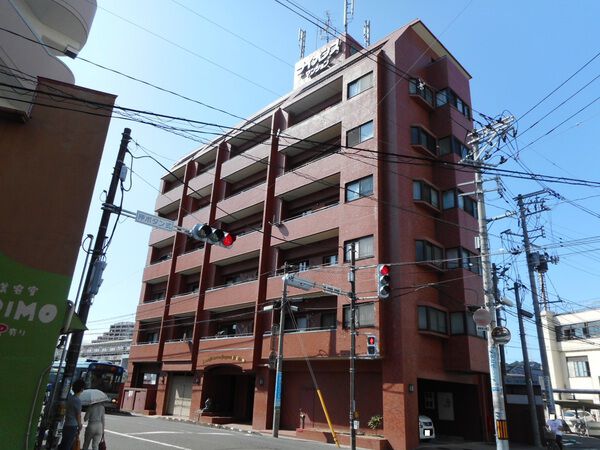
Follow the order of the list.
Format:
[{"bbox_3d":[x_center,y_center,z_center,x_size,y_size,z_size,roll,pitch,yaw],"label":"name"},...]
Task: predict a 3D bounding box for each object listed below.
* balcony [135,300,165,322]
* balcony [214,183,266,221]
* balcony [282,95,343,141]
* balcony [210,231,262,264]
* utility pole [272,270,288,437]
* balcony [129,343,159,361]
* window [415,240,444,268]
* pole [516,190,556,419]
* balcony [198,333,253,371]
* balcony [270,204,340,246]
[{"bbox_3d":[-9.941,6.082,30.511,4.480,1.158,1.066,-17,-29,42],"label":"balcony"},{"bbox_3d":[-3.134,-1.267,26.235,1.078,1.190,5.250,21,-26,-41],"label":"balcony"},{"bbox_3d":[0.829,-5.109,24.051,4.688,1.158,1.066,-17,-29,42],"label":"balcony"},{"bbox_3d":[-3.267,1.429,25.988,1.197,1.140,5.515,21,-26,-40],"label":"balcony"},{"bbox_3d":[-0.834,5.404,18.544,0.280,6.710,0.280,2,-20,1],"label":"utility pole"},{"bbox_3d":[-10.092,8.749,29.472,4.480,1.129,1.066,-17,-29,42],"label":"balcony"},{"bbox_3d":[5.699,1.356,18.860,1.680,1.064,0.462,21,-26,-41],"label":"window"},{"bbox_3d":[12.517,4.394,22.821,0.420,13.154,0.420,21,-26,-40],"label":"pole"},{"bbox_3d":[-3.550,6.966,23.301,1.078,1.610,5.306,21,-26,-41],"label":"balcony"},{"bbox_3d":[0.526,0.250,21.964,4.688,1.158,1.066,-17,-29,42],"label":"balcony"}]

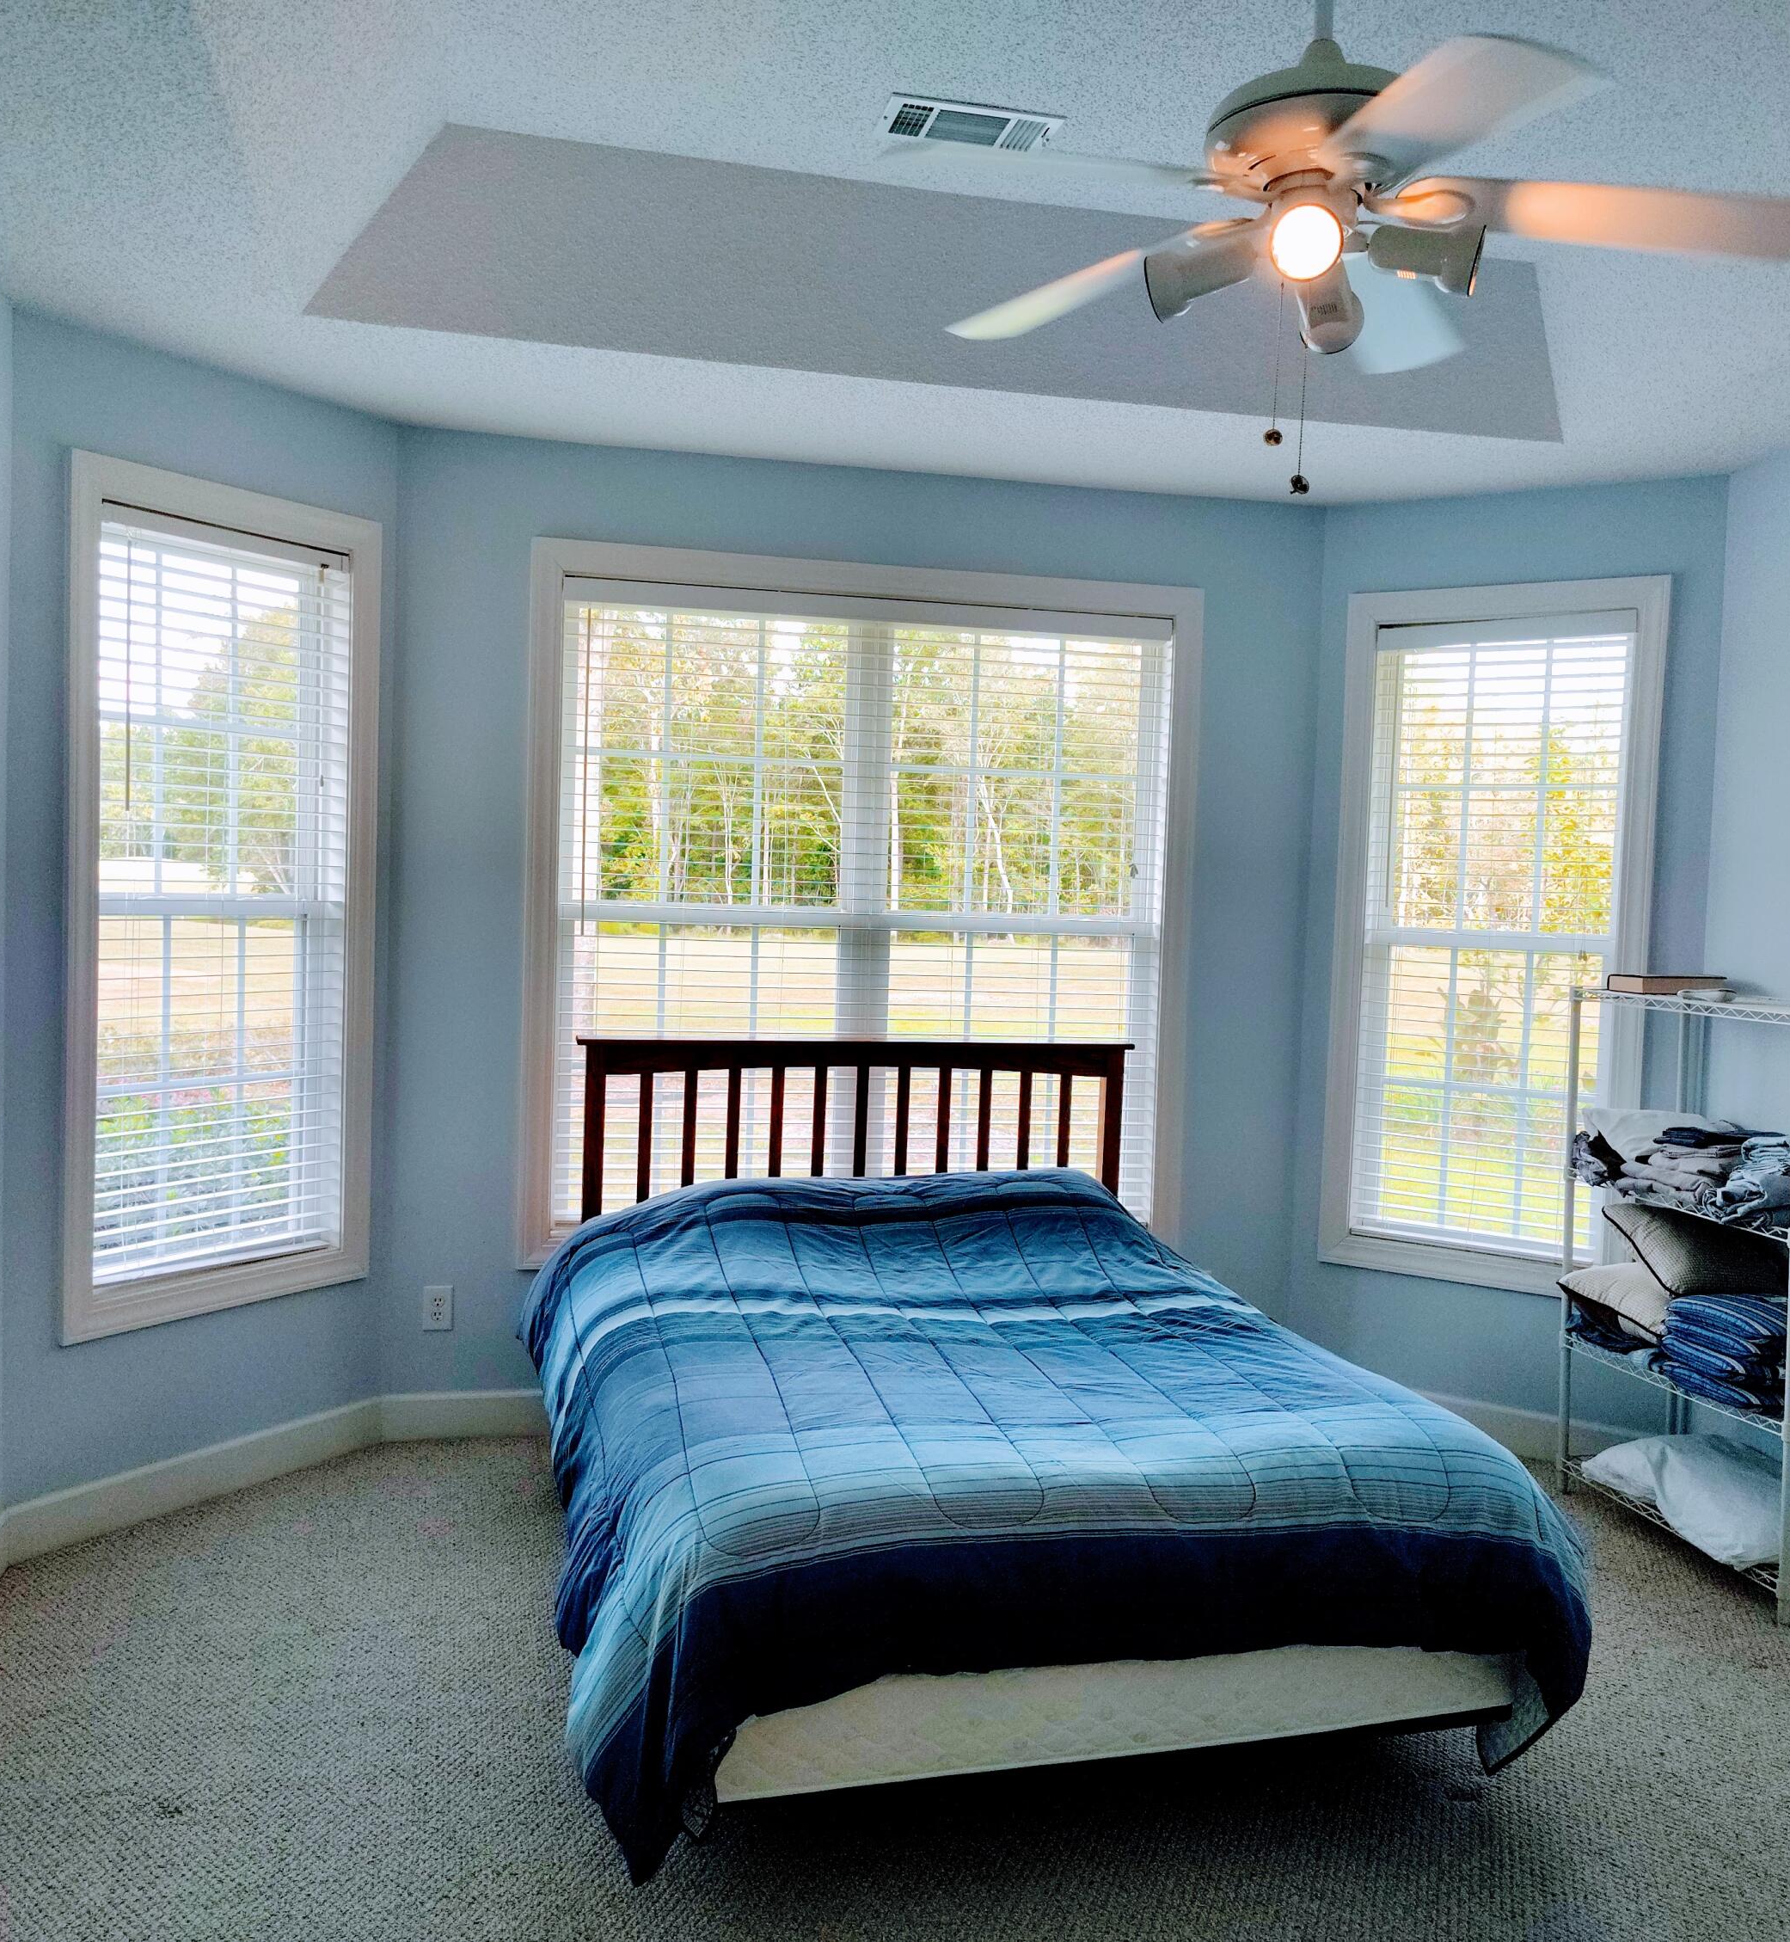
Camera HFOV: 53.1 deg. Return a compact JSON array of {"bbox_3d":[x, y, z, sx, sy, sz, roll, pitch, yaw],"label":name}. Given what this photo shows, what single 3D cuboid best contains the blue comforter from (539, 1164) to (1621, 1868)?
[{"bbox_3d":[0.124,0.916,3.692,1.690,0.760,1.980,1,3,-15],"label":"blue comforter"}]

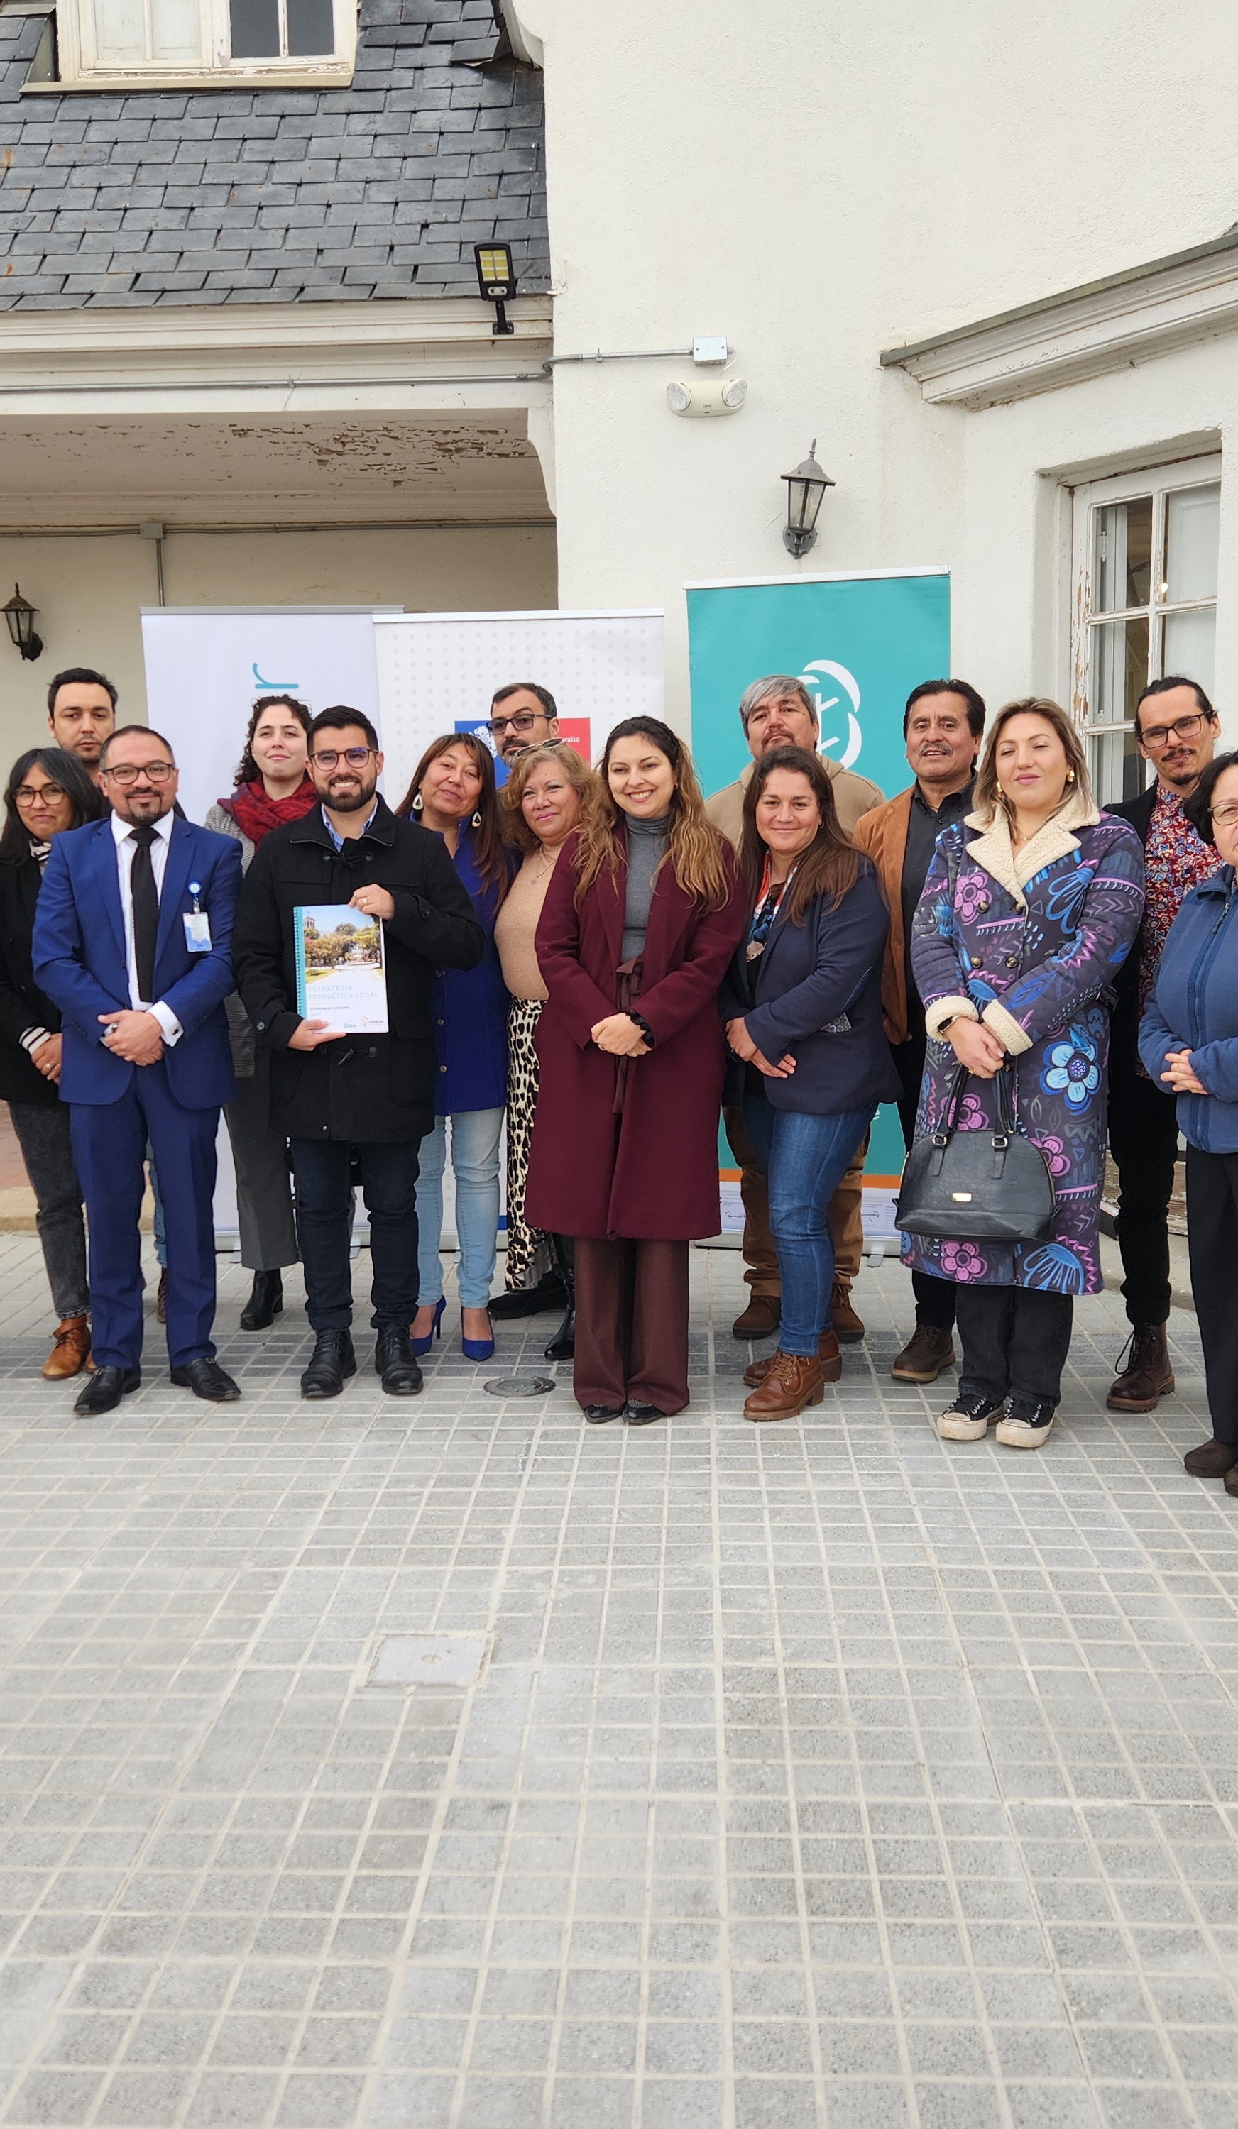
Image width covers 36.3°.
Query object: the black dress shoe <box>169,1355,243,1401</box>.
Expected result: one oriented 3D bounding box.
[{"bbox_3d":[-1.028,0.739,4.667,0.105,0.115,0.301,-7,9,-39],"label":"black dress shoe"}]

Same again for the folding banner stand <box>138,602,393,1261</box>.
[{"bbox_3d":[-1.054,-0.411,5.995,0.835,2.025,0.200,-2,7,-6],"label":"folding banner stand"}]

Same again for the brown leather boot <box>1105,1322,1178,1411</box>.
[{"bbox_3d":[1.241,0.683,4.449,0.109,0.200,0.295,4,8,34],"label":"brown leather boot"}]

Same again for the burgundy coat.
[{"bbox_3d":[0.044,-0.059,4.415,0.510,0.950,0.330,0,7,8],"label":"burgundy coat"}]

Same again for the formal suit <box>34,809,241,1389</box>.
[{"bbox_3d":[-1.175,0.075,4.617,0.500,1.380,0.300,-2,7,-5],"label":"formal suit"}]

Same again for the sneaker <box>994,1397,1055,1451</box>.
[{"bbox_3d":[0.918,0.772,4.253,0.108,0.110,0.272,2,8,22],"label":"sneaker"}]

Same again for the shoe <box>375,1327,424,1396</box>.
[{"bbox_3d":[-0.557,0.715,4.729,0.112,0.140,0.300,-3,7,-16],"label":"shoe"}]

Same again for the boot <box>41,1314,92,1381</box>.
[{"bbox_3d":[-1.425,0.715,4.930,0.100,0.140,0.270,0,7,8],"label":"boot"}]

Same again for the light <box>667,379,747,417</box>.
[{"bbox_3d":[0.274,-2.083,5.901,0.250,0.115,0.090,-2,7,3],"label":"light"}]

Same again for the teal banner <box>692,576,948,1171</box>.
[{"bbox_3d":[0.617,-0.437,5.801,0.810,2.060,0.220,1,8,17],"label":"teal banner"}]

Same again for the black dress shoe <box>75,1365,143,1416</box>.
[{"bbox_3d":[-1.251,0.757,4.630,0.105,0.110,0.305,0,7,6],"label":"black dress shoe"}]

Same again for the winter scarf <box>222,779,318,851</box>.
[{"bbox_3d":[-0.930,-0.659,5.120,0.300,0.270,0.250,-2,7,-5],"label":"winter scarf"}]

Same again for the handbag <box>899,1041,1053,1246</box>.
[{"bbox_3d":[0.761,0.166,4.030,0.325,0.400,0.150,1,8,17],"label":"handbag"}]

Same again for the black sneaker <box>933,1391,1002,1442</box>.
[{"bbox_3d":[0.805,0.756,4.276,0.101,0.120,0.270,3,8,31],"label":"black sneaker"}]

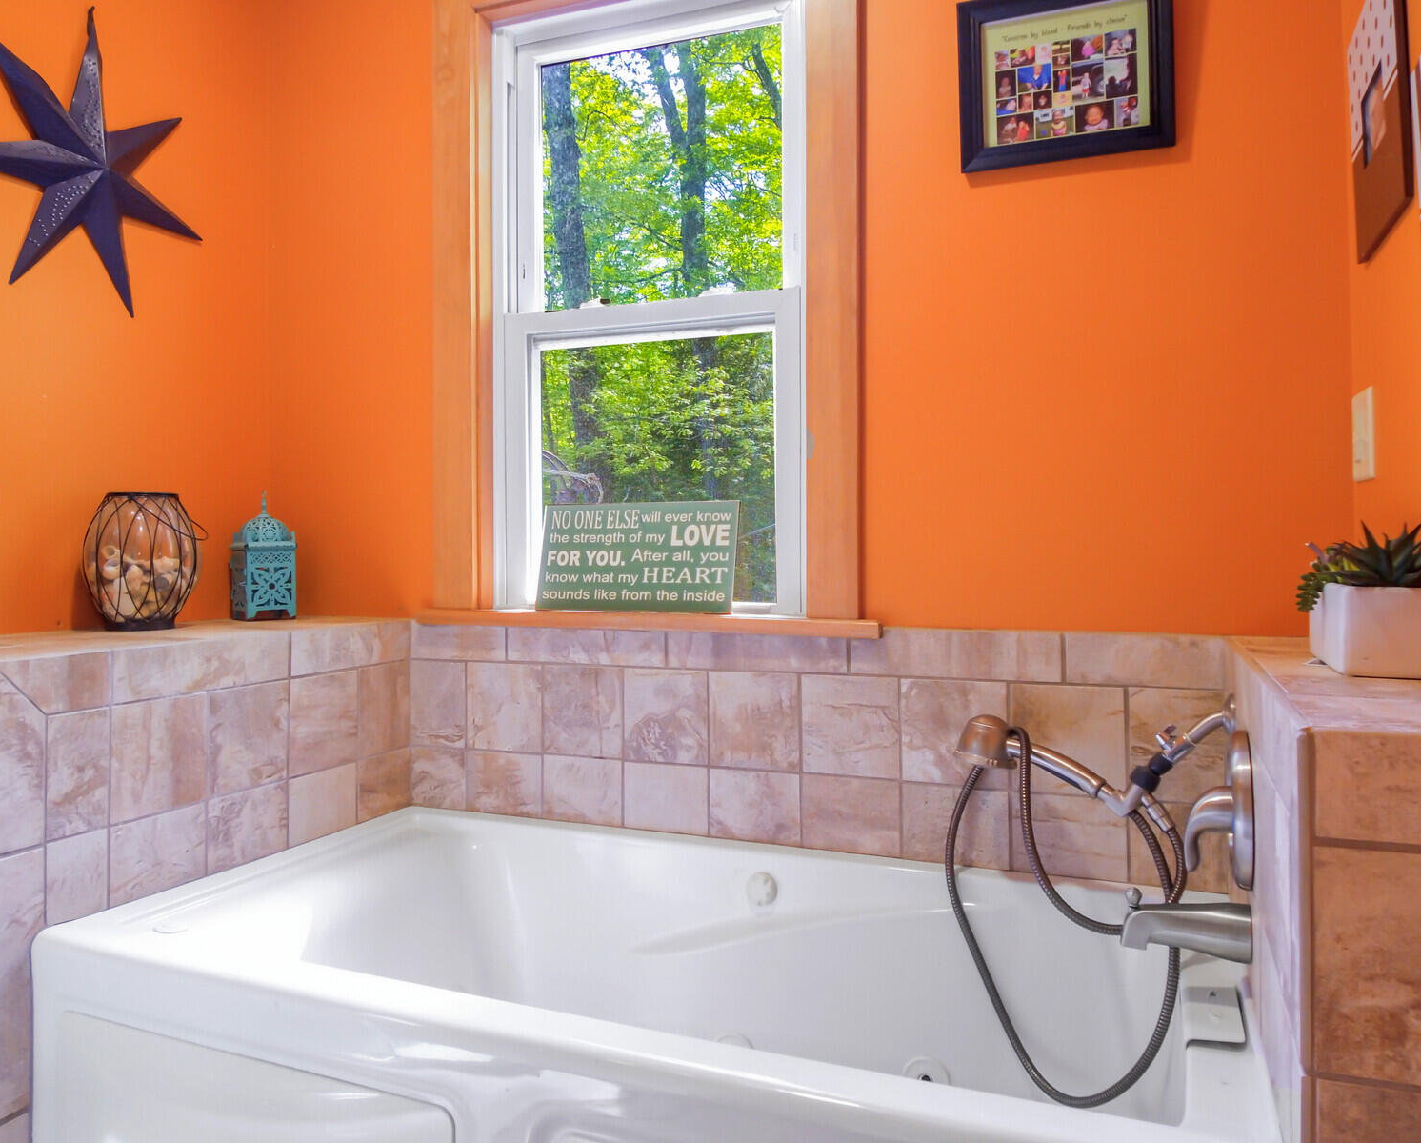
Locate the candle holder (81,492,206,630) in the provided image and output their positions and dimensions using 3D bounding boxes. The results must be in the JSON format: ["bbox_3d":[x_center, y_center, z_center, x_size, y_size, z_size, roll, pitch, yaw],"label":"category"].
[{"bbox_3d":[-1.015,-0.017,1.732,0.190,0.240,0.190,0,0,21],"label":"candle holder"}]

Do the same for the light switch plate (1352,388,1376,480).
[{"bbox_3d":[0.871,-0.183,1.290,0.008,0.116,0.070,0,0,25],"label":"light switch plate"}]

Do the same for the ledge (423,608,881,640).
[{"bbox_3d":[-0.143,0.093,1.759,0.900,0.028,0.075,0,0,21],"label":"ledge"}]

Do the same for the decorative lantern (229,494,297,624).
[{"bbox_3d":[-0.900,-0.031,1.952,0.098,0.260,0.098,0,0,-42],"label":"decorative lantern"}]

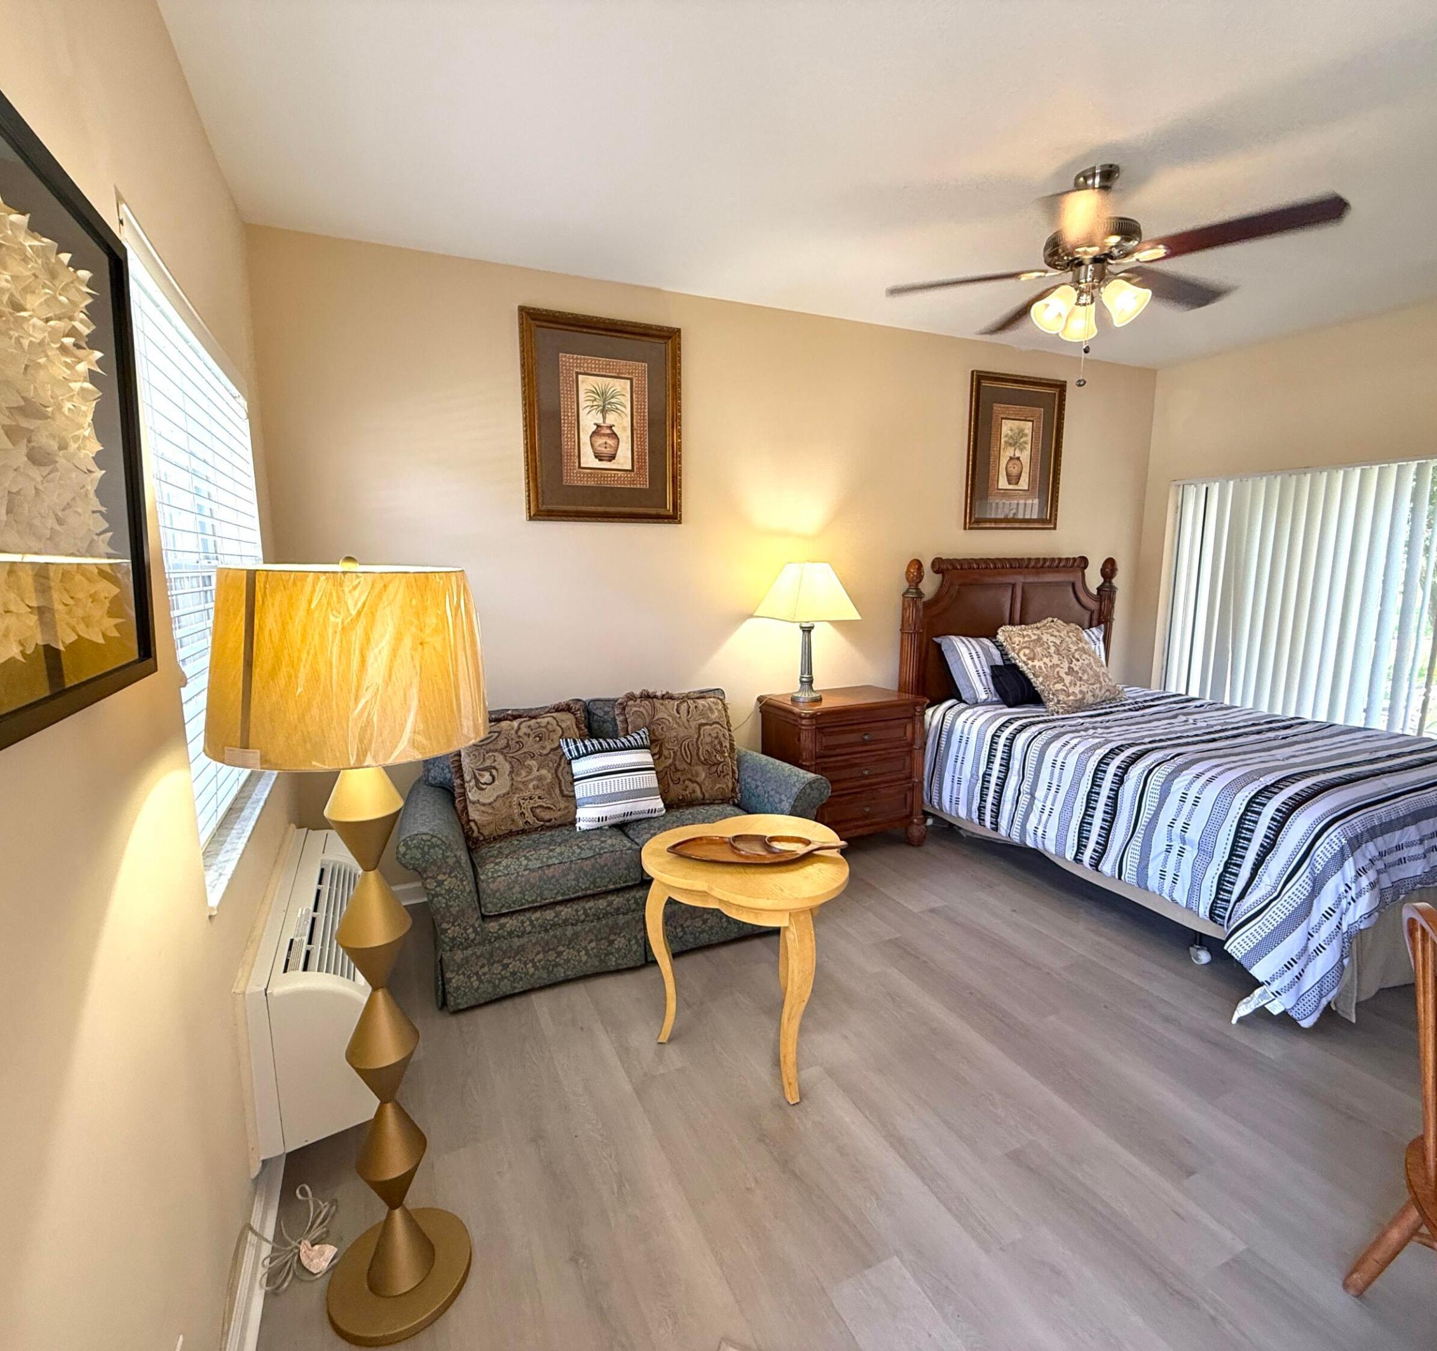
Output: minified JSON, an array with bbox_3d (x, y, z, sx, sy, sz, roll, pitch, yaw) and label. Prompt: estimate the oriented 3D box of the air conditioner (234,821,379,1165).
[{"bbox_3d":[-1.108,0.771,2.078,0.265,0.405,1.113,-5,10,-25],"label":"air conditioner"}]

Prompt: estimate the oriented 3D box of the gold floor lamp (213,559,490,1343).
[{"bbox_3d":[-0.686,0.536,1.452,0.458,1.527,0.458,-5,10,-25],"label":"gold floor lamp"}]

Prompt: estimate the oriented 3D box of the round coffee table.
[{"bbox_3d":[0.099,0.857,2.228,0.621,0.639,0.636,-5,10,-25],"label":"round coffee table"}]

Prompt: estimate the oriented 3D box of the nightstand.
[{"bbox_3d":[0.662,0.516,3.865,0.765,0.792,0.500,-5,10,-25],"label":"nightstand"}]

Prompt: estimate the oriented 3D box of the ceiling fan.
[{"bbox_3d":[1.211,-1.354,2.369,1.273,0.538,1.273,-5,10,-25],"label":"ceiling fan"}]

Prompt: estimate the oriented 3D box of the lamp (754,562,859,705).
[{"bbox_3d":[0.450,-0.215,3.702,0.391,0.708,0.391,-5,10,-25],"label":"lamp"}]

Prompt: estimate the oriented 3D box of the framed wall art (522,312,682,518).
[{"bbox_3d":[-0.509,-1.155,3.317,0.742,0.900,0.038,-5,10,-25],"label":"framed wall art"}]

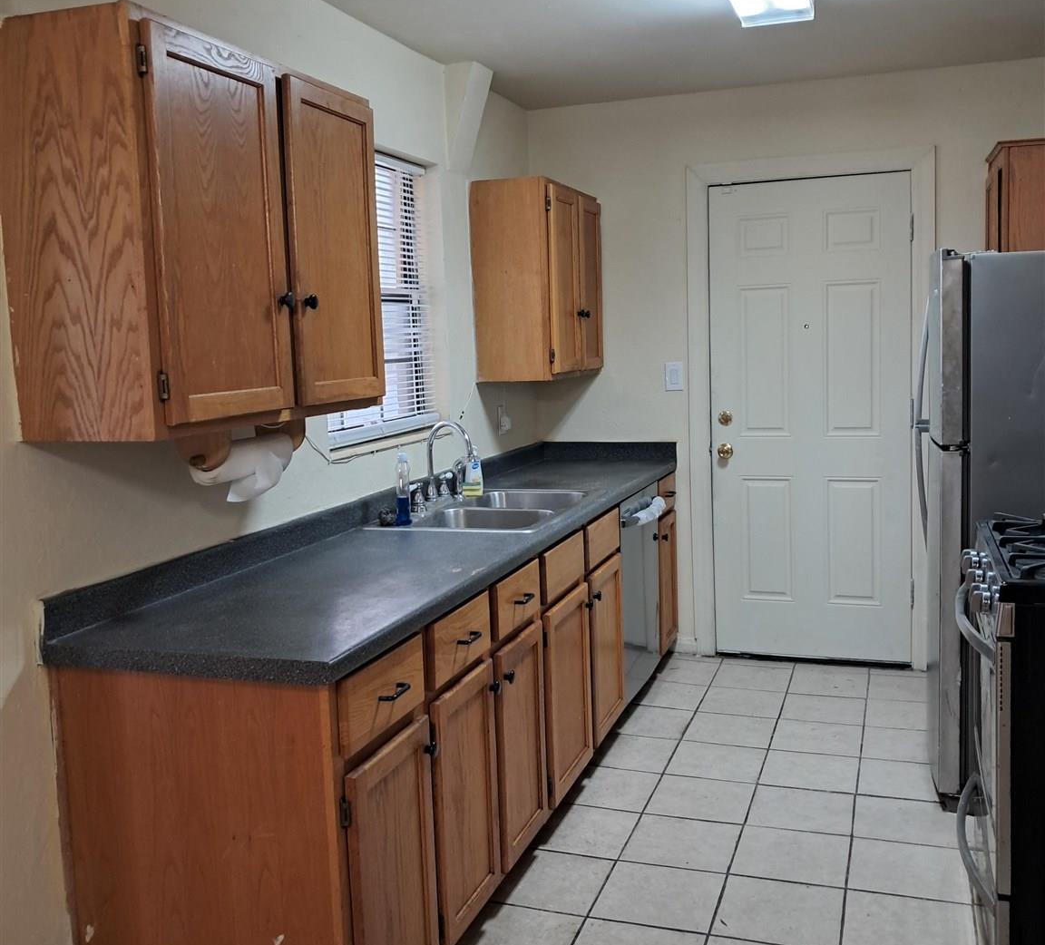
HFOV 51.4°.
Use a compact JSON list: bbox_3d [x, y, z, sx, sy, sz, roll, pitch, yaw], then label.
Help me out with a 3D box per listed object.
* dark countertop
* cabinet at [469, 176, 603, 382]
[{"bbox_3d":[-0.133,0.119,3.470,0.636,0.129,3.086,1,8,19],"label":"dark countertop"},{"bbox_3d":[0.085,-0.783,4.543,0.319,0.773,0.747,1,8,19],"label":"cabinet"}]

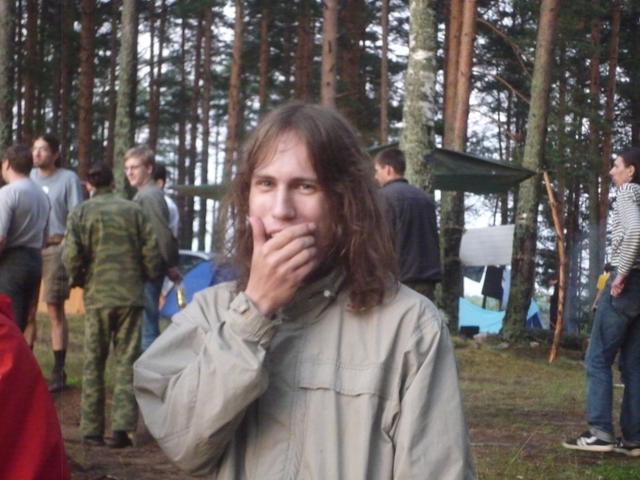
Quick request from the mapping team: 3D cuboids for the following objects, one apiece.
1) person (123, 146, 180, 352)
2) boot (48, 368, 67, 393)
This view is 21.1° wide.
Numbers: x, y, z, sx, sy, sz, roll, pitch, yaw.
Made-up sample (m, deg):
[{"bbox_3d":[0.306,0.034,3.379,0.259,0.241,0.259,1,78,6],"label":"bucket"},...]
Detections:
[{"bbox_3d":[-1.073,0.309,10.950,0.420,1.790,0.500,1,2,-12],"label":"person"},{"bbox_3d":[-1.885,1.009,12.300,0.100,0.130,0.290,2,2,19],"label":"boot"}]

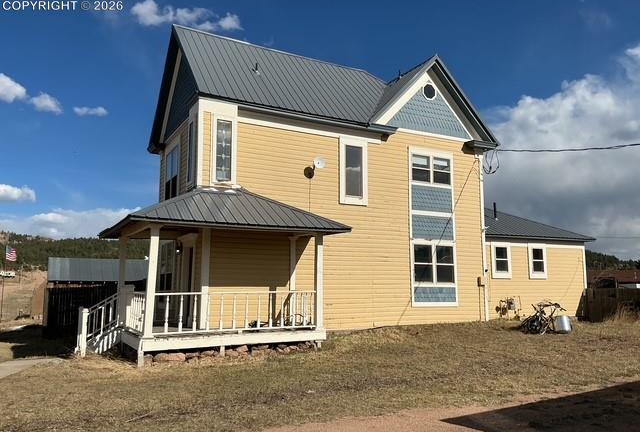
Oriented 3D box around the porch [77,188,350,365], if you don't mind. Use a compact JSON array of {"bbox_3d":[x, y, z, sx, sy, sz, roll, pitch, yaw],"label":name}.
[{"bbox_3d":[-2.847,1.358,13.798,5.897,4.222,4.411,4,-8,-29],"label":"porch"}]

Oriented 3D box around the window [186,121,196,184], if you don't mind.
[{"bbox_3d":[-3.430,-1.720,14.345,0.100,1.720,0.740,4,-8,-29],"label":"window"}]

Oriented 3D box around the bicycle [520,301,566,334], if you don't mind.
[{"bbox_3d":[6.836,3.104,16.400,1.550,1.020,0.580,4,-8,-29],"label":"bicycle"}]

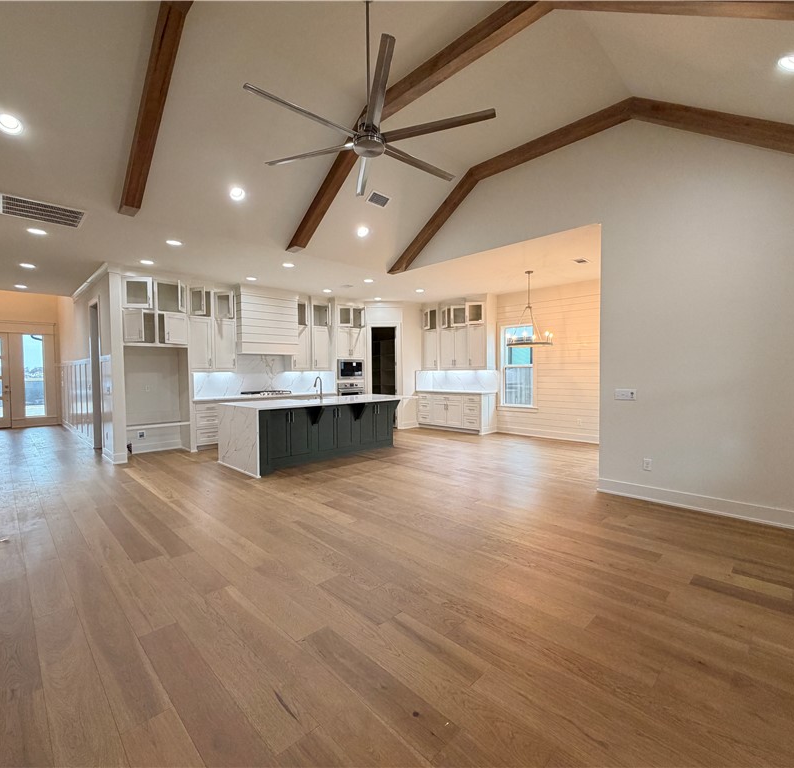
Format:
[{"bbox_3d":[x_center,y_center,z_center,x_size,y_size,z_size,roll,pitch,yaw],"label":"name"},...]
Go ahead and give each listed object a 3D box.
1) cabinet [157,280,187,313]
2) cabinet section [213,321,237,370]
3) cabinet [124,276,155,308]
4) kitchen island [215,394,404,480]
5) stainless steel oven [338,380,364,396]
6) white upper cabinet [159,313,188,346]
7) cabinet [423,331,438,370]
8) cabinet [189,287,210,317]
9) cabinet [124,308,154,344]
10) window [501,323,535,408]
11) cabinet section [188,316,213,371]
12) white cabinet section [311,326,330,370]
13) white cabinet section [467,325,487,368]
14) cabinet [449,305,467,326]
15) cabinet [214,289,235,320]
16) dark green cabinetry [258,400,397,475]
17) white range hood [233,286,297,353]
[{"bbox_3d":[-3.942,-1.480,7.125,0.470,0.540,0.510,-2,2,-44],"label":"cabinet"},{"bbox_3d":[-3.417,-0.740,8.063,0.475,1.003,0.340,-2,3,-44],"label":"cabinet section"},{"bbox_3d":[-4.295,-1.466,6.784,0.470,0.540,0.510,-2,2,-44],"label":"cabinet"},{"bbox_3d":[-1.159,0.728,7.014,3.157,0.914,1.344,-2,3,-44],"label":"kitchen island"},{"bbox_3d":[-1.225,0.328,9.752,0.760,0.710,0.580,-2,2,-44],"label":"stainless steel oven"},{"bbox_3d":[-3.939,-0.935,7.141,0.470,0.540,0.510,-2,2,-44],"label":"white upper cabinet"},{"bbox_3d":[0.959,-0.830,10.356,0.380,0.970,0.510,-2,2,-44],"label":"cabinet"},{"bbox_3d":[-3.690,-1.482,7.645,0.406,0.511,0.350,-2,3,-44],"label":"cabinet"},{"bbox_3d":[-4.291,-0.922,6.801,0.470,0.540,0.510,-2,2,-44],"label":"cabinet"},{"bbox_3d":[2.629,-0.394,9.006,0.105,1.785,0.784,-2,3,-44],"label":"window"},{"bbox_3d":[-3.706,-0.721,7.695,0.425,0.993,0.460,-2,3,-44],"label":"cabinet section"},{"bbox_3d":[-1.867,-0.791,9.499,0.480,0.993,0.460,-2,3,-44],"label":"white cabinet section"},{"bbox_3d":[1.963,-0.819,9.509,0.420,1.010,0.533,-2,3,-44],"label":"white cabinet section"},{"bbox_3d":[1.579,-1.587,9.757,0.350,0.483,0.399,-2,3,-44],"label":"cabinet"},{"bbox_3d":[-3.392,-1.489,7.957,0.430,0.550,0.380,-2,2,-44],"label":"cabinet"},{"bbox_3d":[-1.321,0.750,6.955,2.744,0.875,1.078,-2,3,-44],"label":"dark green cabinetry"},{"bbox_3d":[-2.713,-1.247,8.461,1.211,1.285,0.546,-2,3,-44],"label":"white range hood"}]

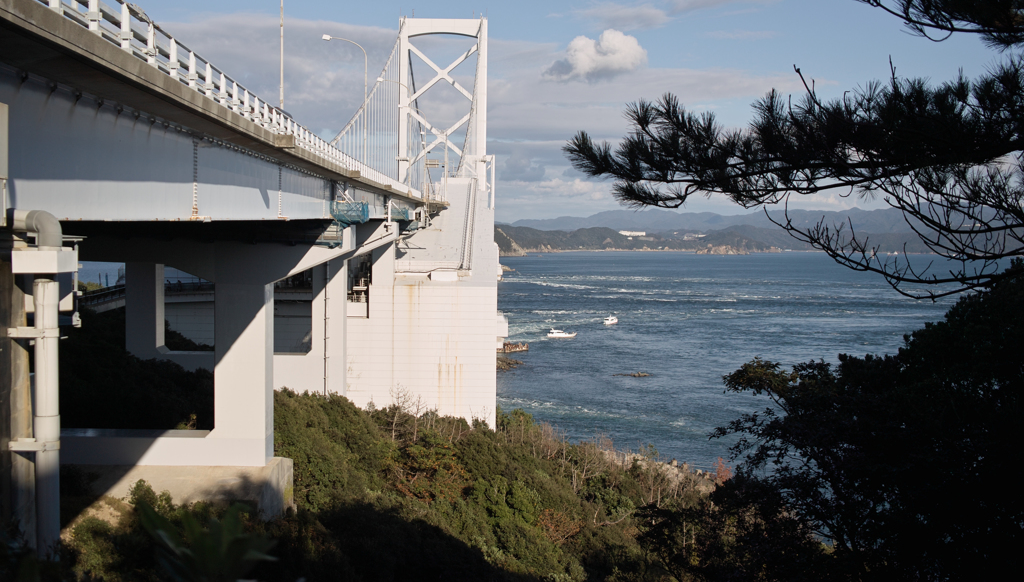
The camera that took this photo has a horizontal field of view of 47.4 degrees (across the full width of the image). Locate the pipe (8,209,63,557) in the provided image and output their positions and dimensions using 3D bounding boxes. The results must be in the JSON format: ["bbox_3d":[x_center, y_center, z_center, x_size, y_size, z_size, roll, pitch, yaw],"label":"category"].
[{"bbox_3d":[-6.900,1.360,16.900,0.780,5.050,0.380,0,2,-3],"label":"pipe"}]

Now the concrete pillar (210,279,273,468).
[{"bbox_3d":[-18.050,5.430,78.500,3.380,12.100,3.200,1,2,-2],"label":"concrete pillar"}]

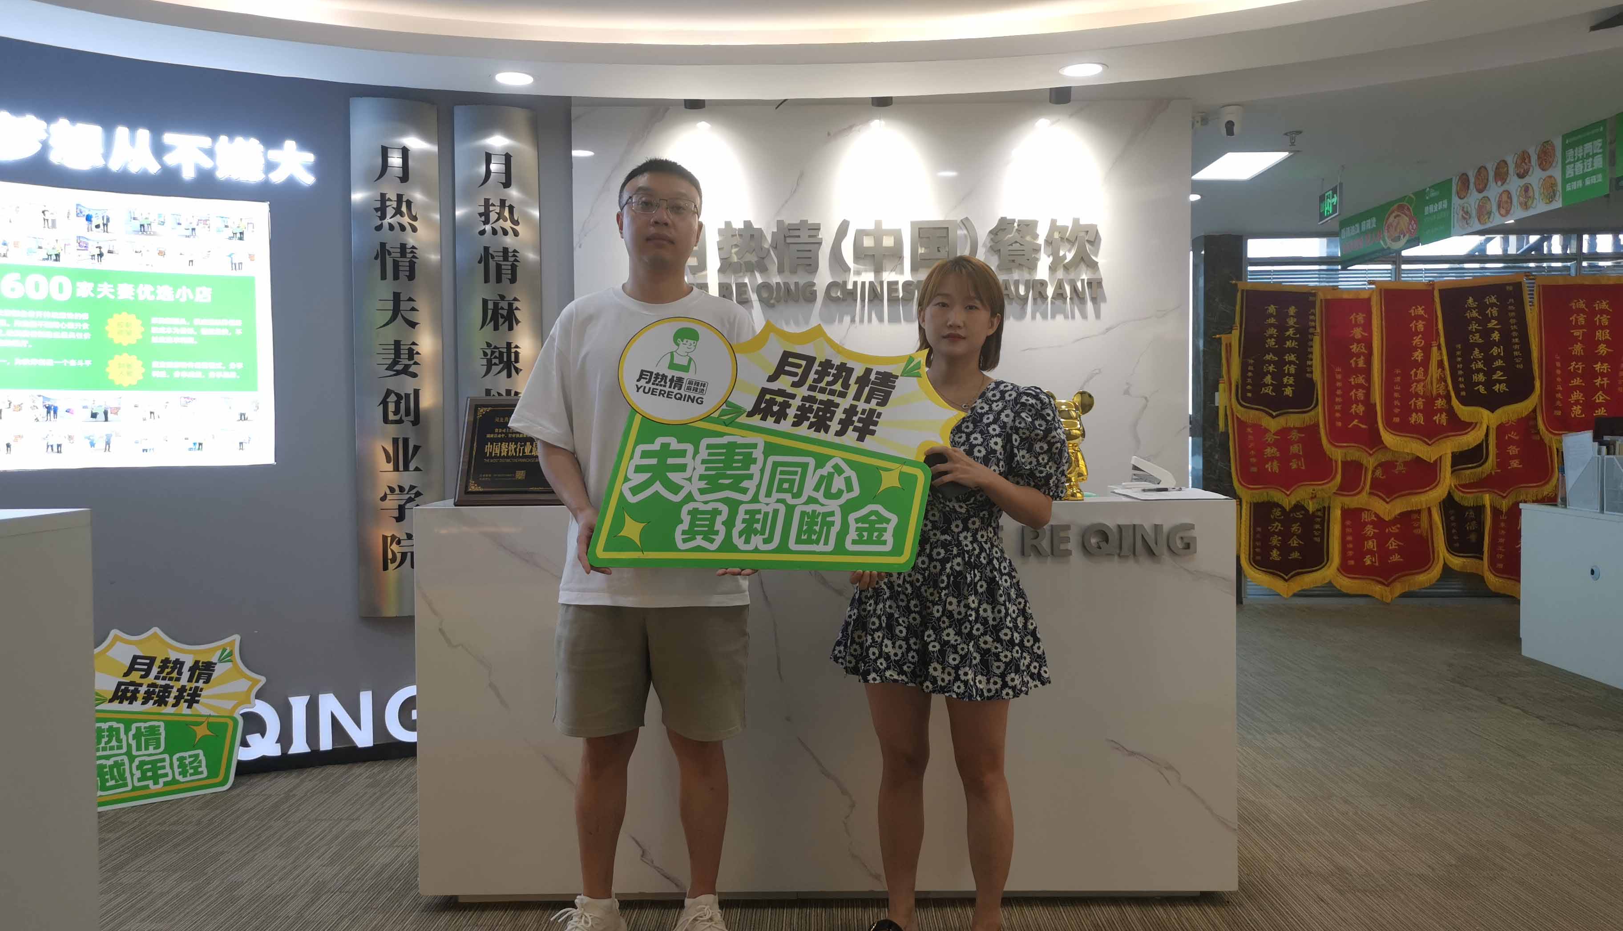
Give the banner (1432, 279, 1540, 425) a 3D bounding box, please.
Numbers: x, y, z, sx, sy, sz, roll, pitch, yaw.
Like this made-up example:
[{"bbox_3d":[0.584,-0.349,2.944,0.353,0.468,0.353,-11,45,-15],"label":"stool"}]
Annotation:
[{"bbox_3d":[4.184,-0.698,7.830,0.590,0.920,0.040,-8,2,1],"label":"banner"}]

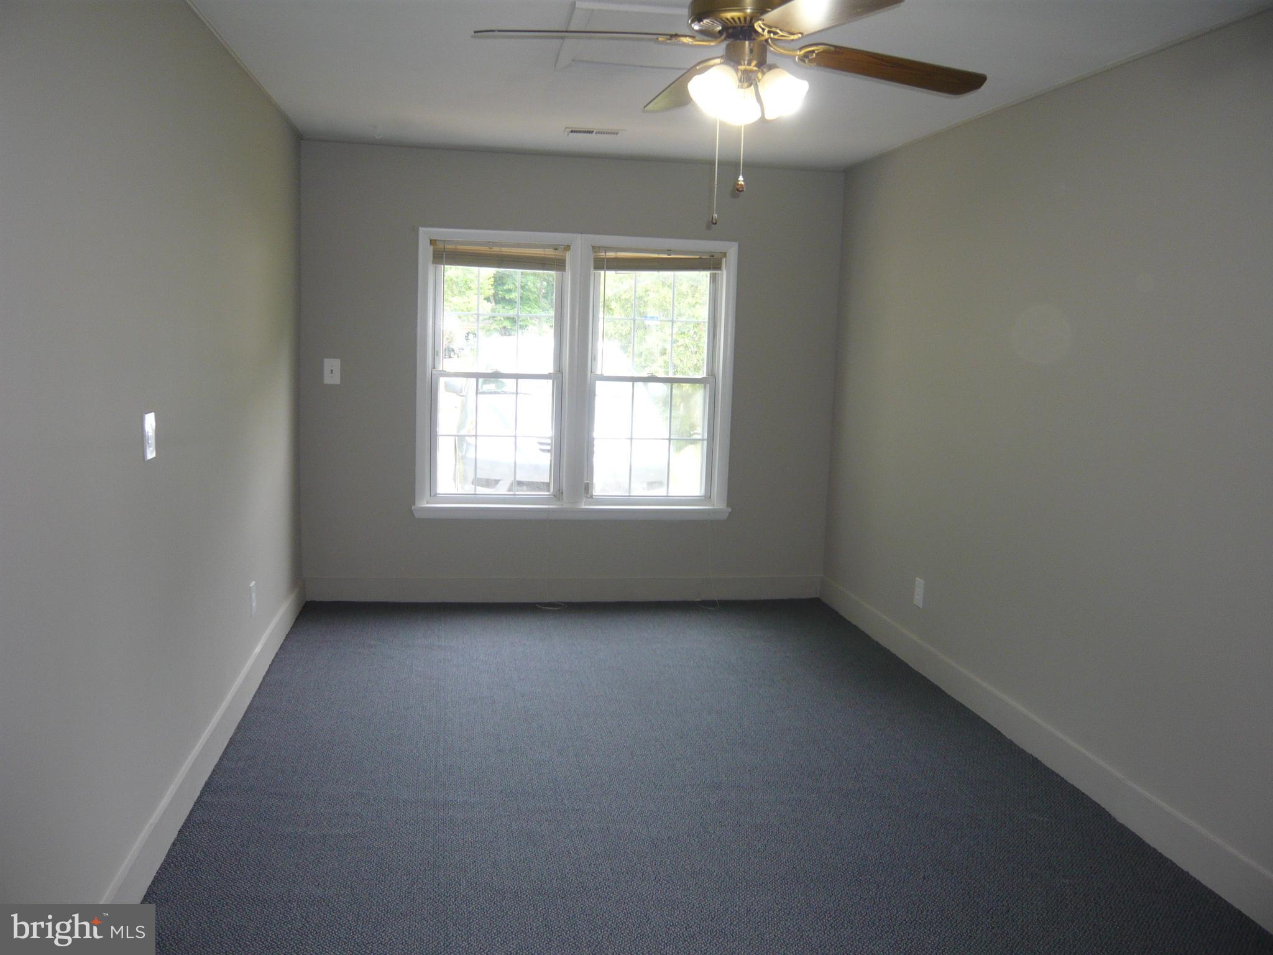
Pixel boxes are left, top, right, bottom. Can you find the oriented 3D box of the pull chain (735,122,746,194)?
[{"bbox_3d":[0.243,-0.740,2.386,0.022,0.157,0.022,1,8,-10],"label":"pull chain"}]

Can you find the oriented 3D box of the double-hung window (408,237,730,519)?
[{"bbox_3d":[-0.317,-0.540,5.700,1.790,1.555,0.130,1,8,-10],"label":"double-hung window"}]

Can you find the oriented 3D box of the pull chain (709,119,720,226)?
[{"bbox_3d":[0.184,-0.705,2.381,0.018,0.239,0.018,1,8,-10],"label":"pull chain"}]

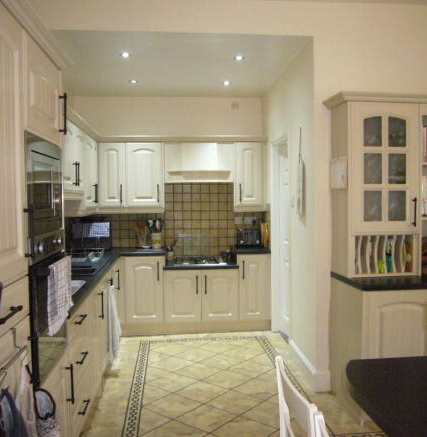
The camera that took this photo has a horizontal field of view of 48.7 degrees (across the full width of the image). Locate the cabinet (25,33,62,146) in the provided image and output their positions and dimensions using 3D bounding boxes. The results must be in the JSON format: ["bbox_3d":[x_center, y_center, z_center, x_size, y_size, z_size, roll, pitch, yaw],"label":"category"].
[{"bbox_3d":[-1.028,-0.528,2.043,0.580,0.372,0.600,-1,3,-6],"label":"cabinet"}]

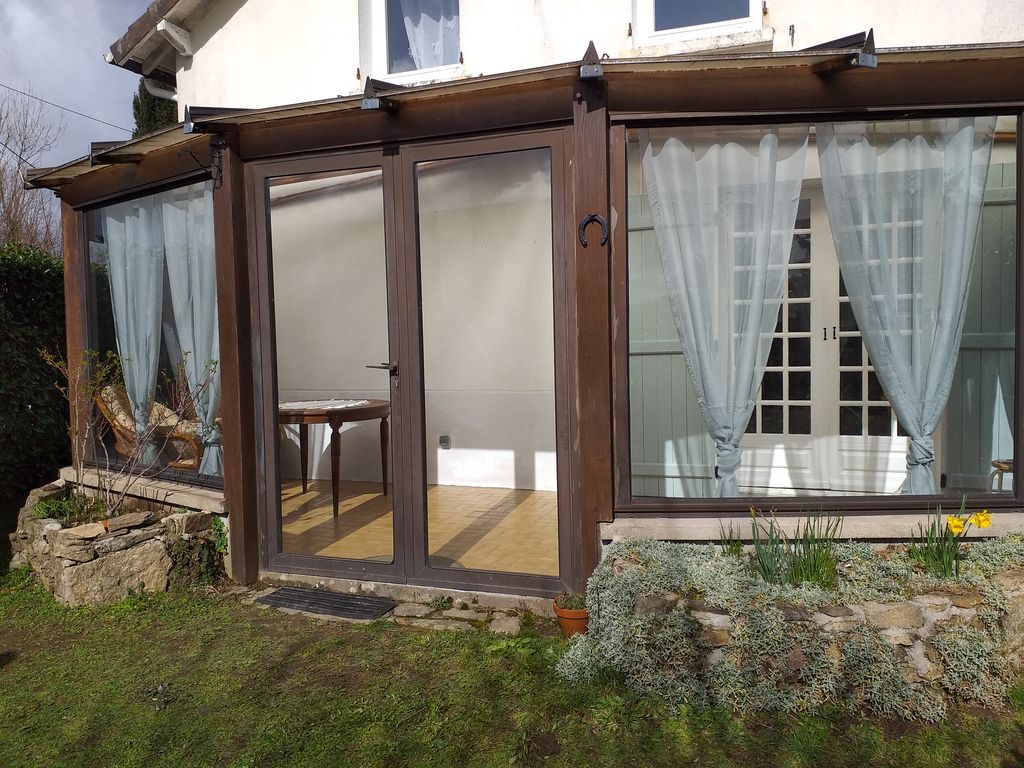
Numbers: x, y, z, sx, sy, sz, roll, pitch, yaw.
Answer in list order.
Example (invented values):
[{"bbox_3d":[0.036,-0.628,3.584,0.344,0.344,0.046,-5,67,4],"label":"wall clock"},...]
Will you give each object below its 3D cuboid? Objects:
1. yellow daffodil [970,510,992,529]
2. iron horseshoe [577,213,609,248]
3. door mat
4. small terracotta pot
[{"bbox_3d":[1.890,0.545,3.096,0.080,0.072,0.055,-2,8,-23],"label":"yellow daffodil"},{"bbox_3d":[0.353,-0.658,3.314,0.131,0.146,0.020,-1,3,8],"label":"iron horseshoe"},{"bbox_3d":[-0.909,1.071,3.753,0.690,0.015,0.230,0,3,25],"label":"door mat"},{"bbox_3d":[0.266,1.039,3.376,0.178,0.160,0.178,-1,3,0],"label":"small terracotta pot"}]

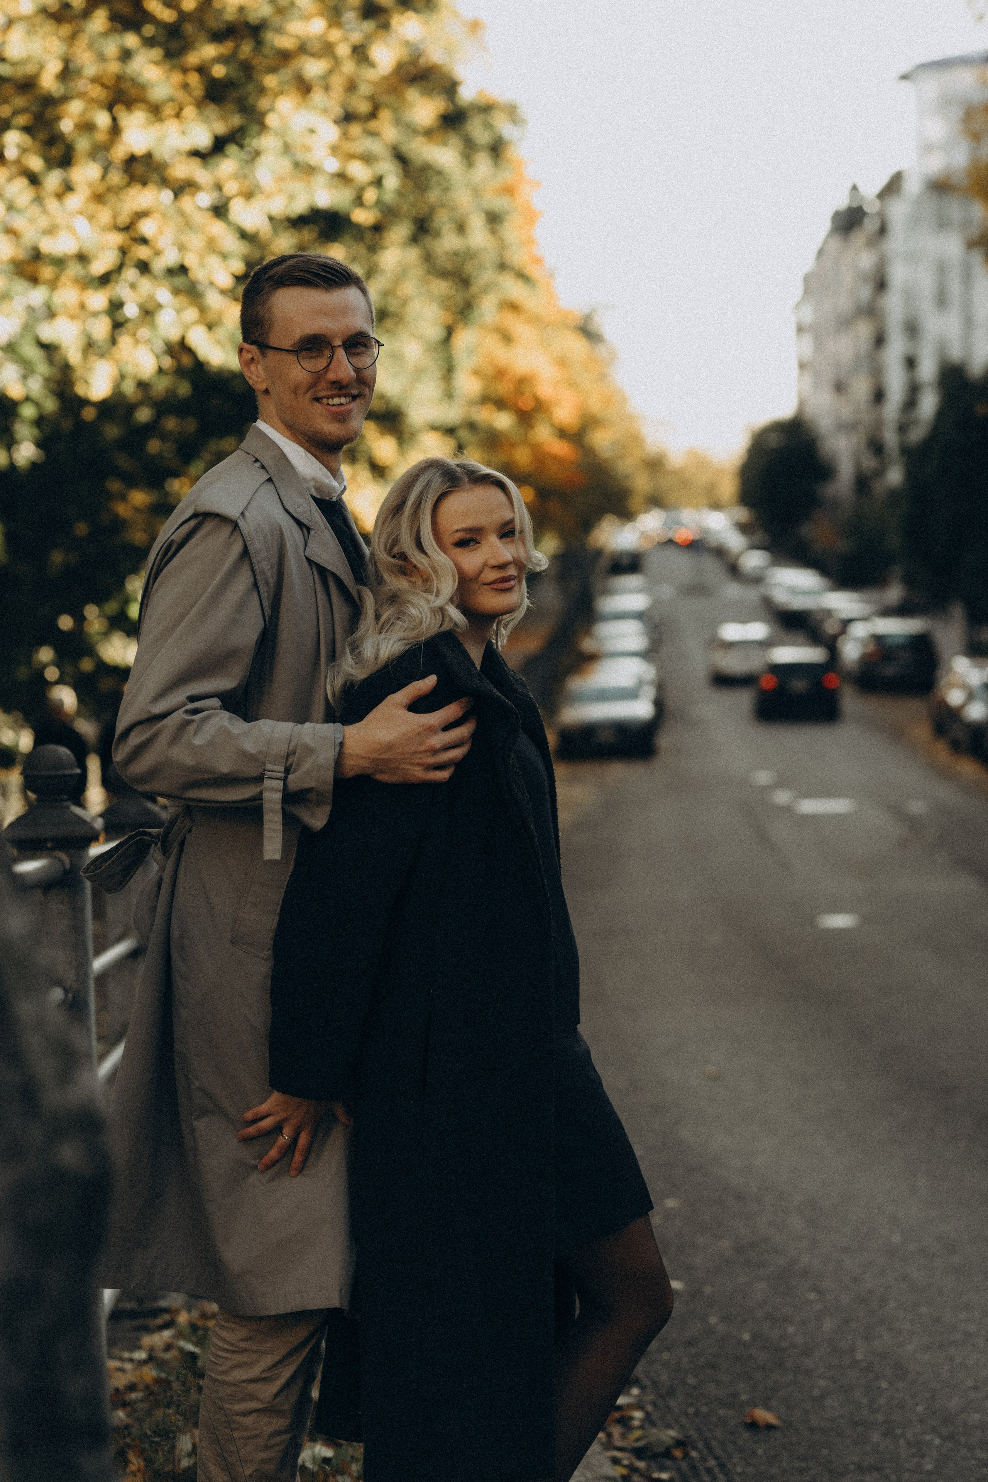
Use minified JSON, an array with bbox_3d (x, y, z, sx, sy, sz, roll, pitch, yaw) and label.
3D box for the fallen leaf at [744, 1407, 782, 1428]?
[{"bbox_3d":[0.537,1.353,7.000,0.075,0.028,0.080,-2,1,0],"label":"fallen leaf"}]

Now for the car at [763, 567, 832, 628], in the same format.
[{"bbox_3d":[10.002,-4.707,115.762,1.930,1.780,4.700,-2,4,3],"label":"car"}]

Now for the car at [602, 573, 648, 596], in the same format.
[{"bbox_3d":[5.298,-5.868,140.642,1.800,1.480,4.400,-2,4,3],"label":"car"}]

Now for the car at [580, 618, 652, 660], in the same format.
[{"bbox_3d":[3.232,-2.455,92.192,1.800,1.460,4.500,-2,4,3],"label":"car"}]

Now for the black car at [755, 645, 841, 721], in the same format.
[{"bbox_3d":[6.330,-1.271,73.843,1.780,1.460,4.200,-2,4,3],"label":"black car"}]

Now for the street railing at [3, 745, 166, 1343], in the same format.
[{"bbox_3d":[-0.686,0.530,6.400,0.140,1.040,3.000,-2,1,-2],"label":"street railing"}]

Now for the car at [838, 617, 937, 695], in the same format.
[{"bbox_3d":[9.111,-1.989,80.680,1.860,1.600,4.500,-2,4,3],"label":"car"}]

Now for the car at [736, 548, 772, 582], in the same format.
[{"bbox_3d":[14.059,-9.491,189.139,1.800,1.550,4.400,-2,4,3],"label":"car"}]

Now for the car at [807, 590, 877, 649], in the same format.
[{"bbox_3d":[10.471,-3.593,105.189,1.820,1.550,4.500,-2,4,3],"label":"car"}]

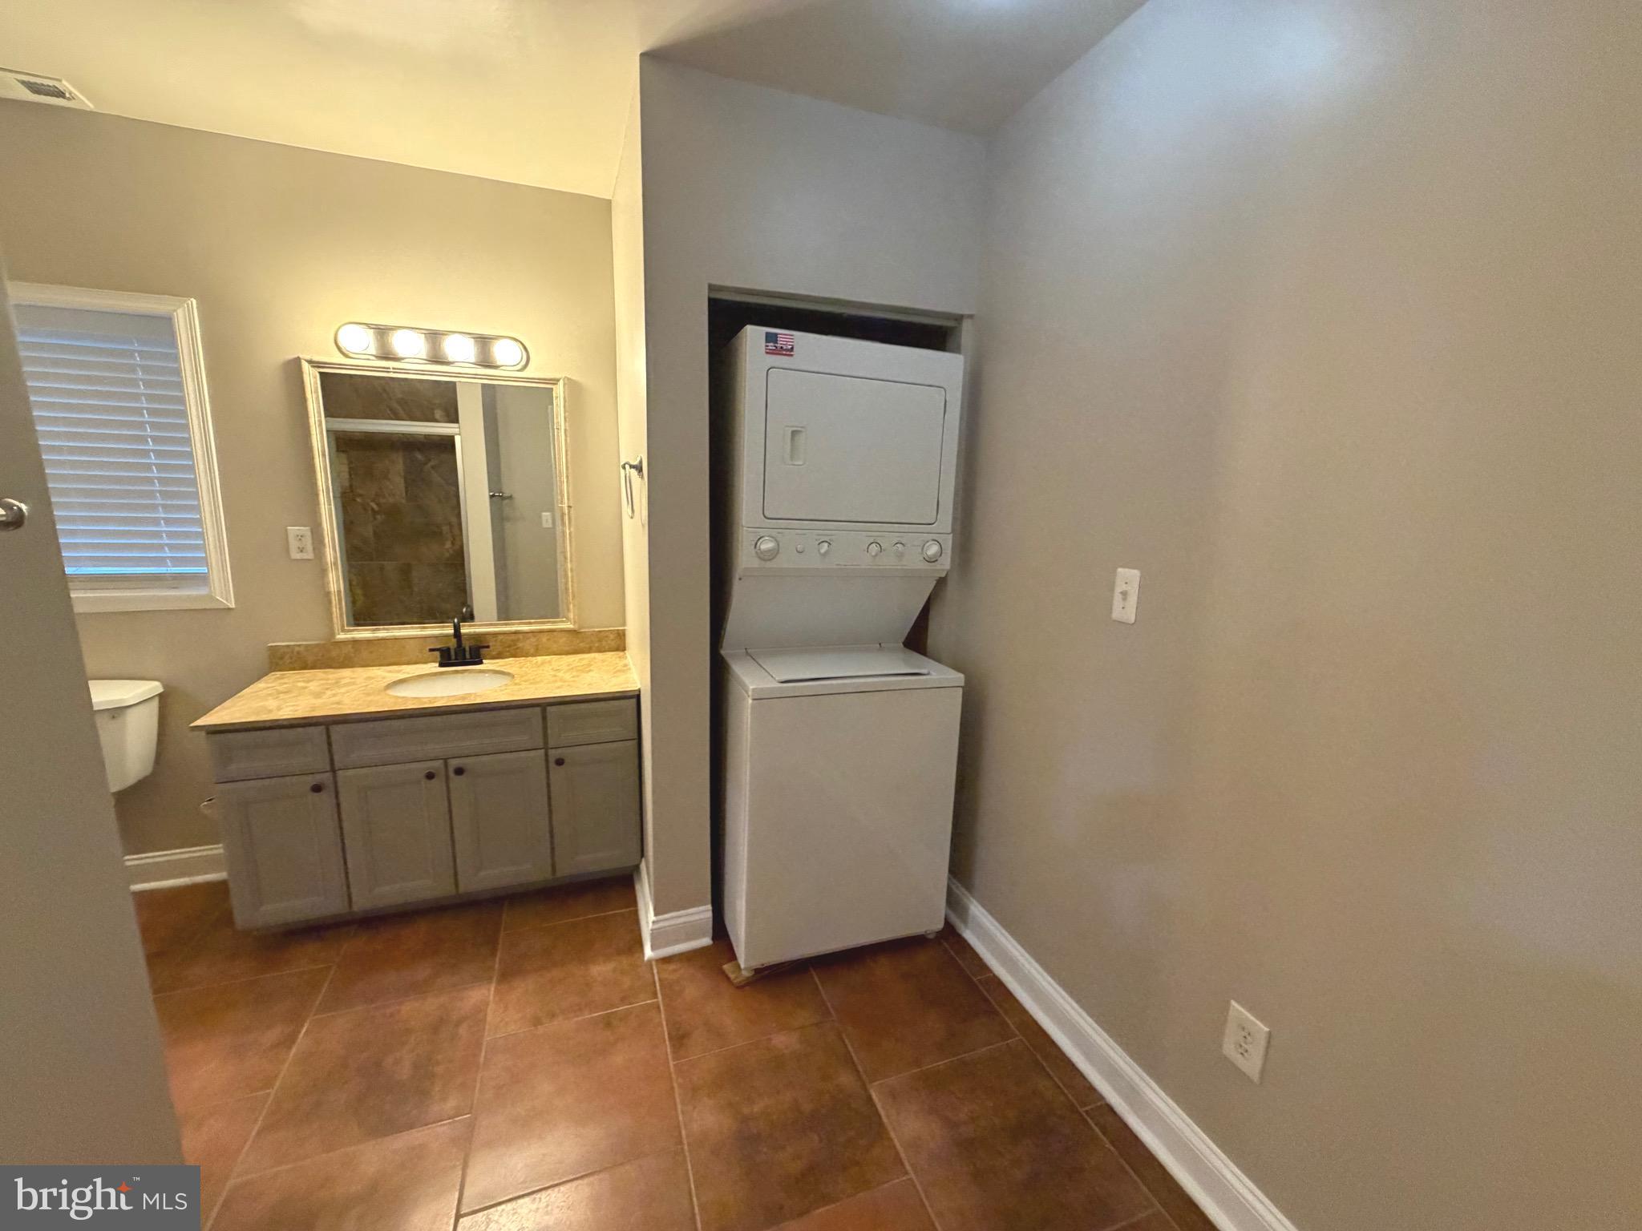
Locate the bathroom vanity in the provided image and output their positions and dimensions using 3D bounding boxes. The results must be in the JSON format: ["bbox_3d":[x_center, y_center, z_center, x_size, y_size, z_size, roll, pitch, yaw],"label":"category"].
[{"bbox_3d":[-1.295,0.595,2.386,1.213,0.748,0.553,-2,12,-20],"label":"bathroom vanity"}]

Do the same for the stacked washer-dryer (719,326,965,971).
[{"bbox_3d":[0.007,0.094,2.303,0.686,1.894,0.740,-2,12,-20],"label":"stacked washer-dryer"}]

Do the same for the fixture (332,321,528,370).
[{"bbox_3d":[-1.350,-0.941,2.316,0.610,0.117,0.115,-2,12,-20],"label":"fixture"}]

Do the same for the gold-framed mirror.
[{"bbox_3d":[-1.357,-0.401,2.443,0.825,0.964,0.031,-2,12,-20],"label":"gold-framed mirror"}]

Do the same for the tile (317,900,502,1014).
[{"bbox_3d":[-1.260,1.059,2.103,0.457,0.010,0.457,-2,12,-20],"label":"tile"}]

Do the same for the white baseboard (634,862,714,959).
[{"bbox_3d":[-0.525,0.959,2.314,0.216,0.141,0.478,-2,12,-20],"label":"white baseboard"}]

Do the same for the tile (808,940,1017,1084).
[{"bbox_3d":[0.258,1.131,1.950,0.458,0.012,0.454,-2,12,-20],"label":"tile"}]

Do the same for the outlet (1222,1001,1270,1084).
[{"bbox_3d":[0.841,0.844,1.312,0.008,0.124,0.079,-2,12,-20],"label":"outlet"}]

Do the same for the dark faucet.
[{"bbox_3d":[-1.335,0.099,2.445,0.205,0.190,0.130,-2,12,-20],"label":"dark faucet"}]

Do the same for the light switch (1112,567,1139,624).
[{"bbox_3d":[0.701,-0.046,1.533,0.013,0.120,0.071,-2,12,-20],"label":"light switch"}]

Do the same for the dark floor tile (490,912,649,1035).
[{"bbox_3d":[-0.755,1.084,2.052,0.457,0.010,0.457,-2,12,-20],"label":"dark floor tile"}]

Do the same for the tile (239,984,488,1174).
[{"bbox_3d":[-1.104,1.143,1.684,0.459,0.012,0.453,-2,12,-20],"label":"tile"}]

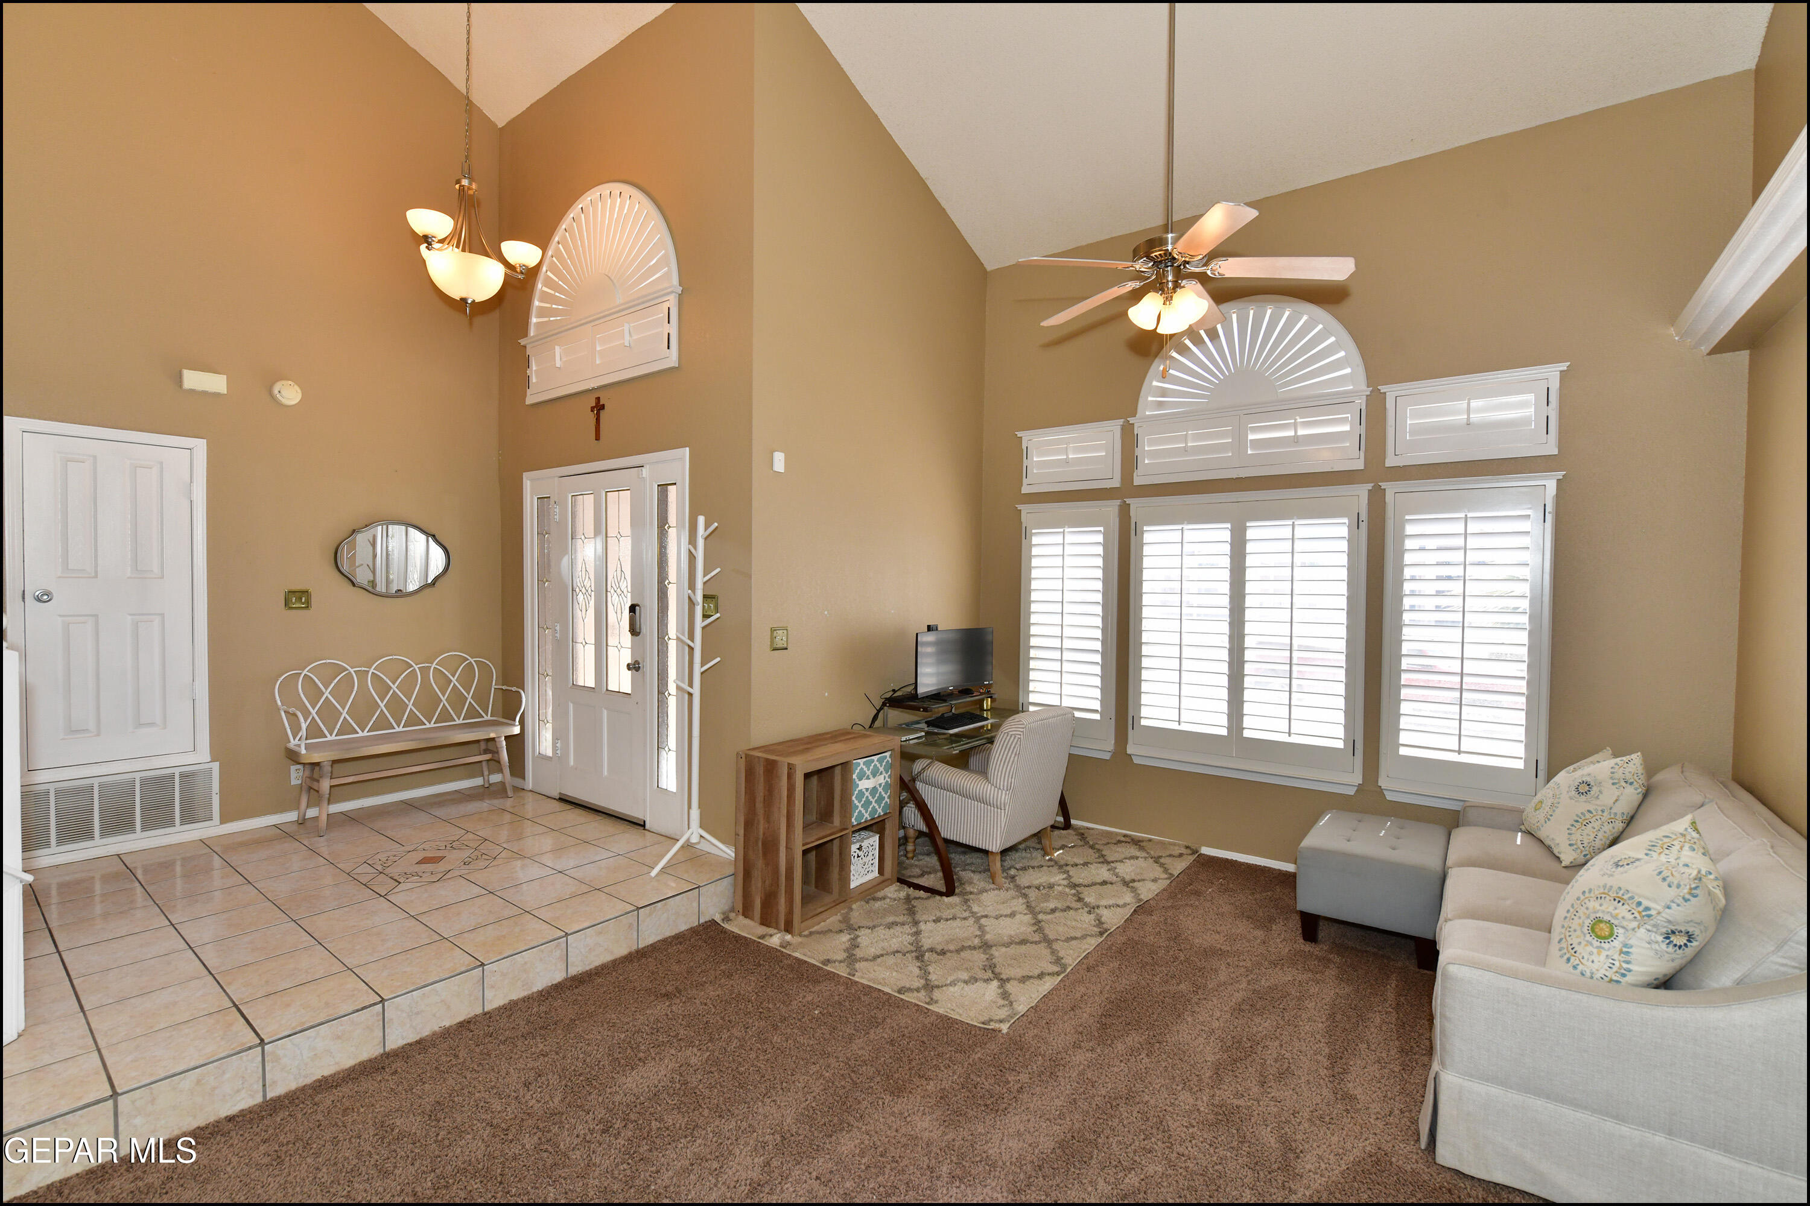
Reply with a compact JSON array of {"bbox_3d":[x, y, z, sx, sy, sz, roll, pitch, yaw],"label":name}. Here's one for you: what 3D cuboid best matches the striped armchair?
[{"bbox_3d":[0.463,1.006,4.491,0.800,0.880,0.670,1,2,39],"label":"striped armchair"}]

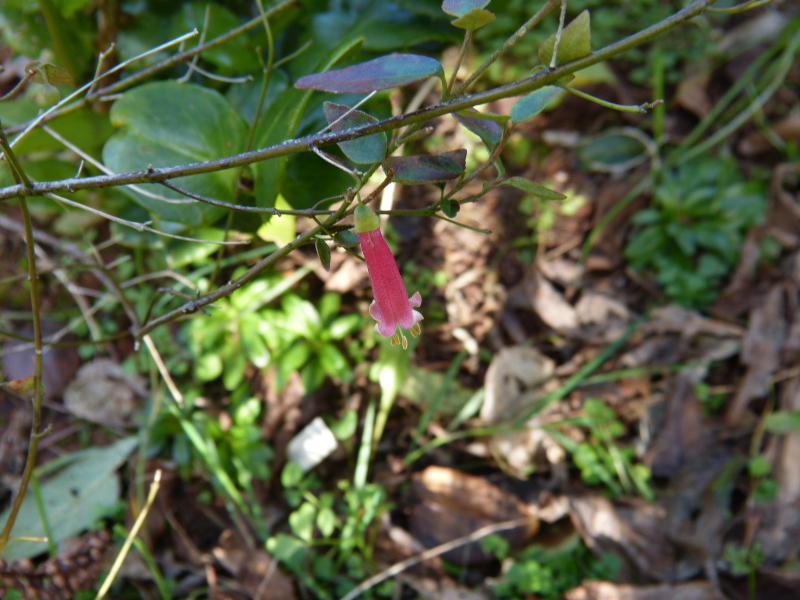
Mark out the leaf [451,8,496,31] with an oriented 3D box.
[{"bbox_3d":[0.022,-0.087,0.335,0.013,0.007,0.003,5,27,-9],"label":"leaf"}]

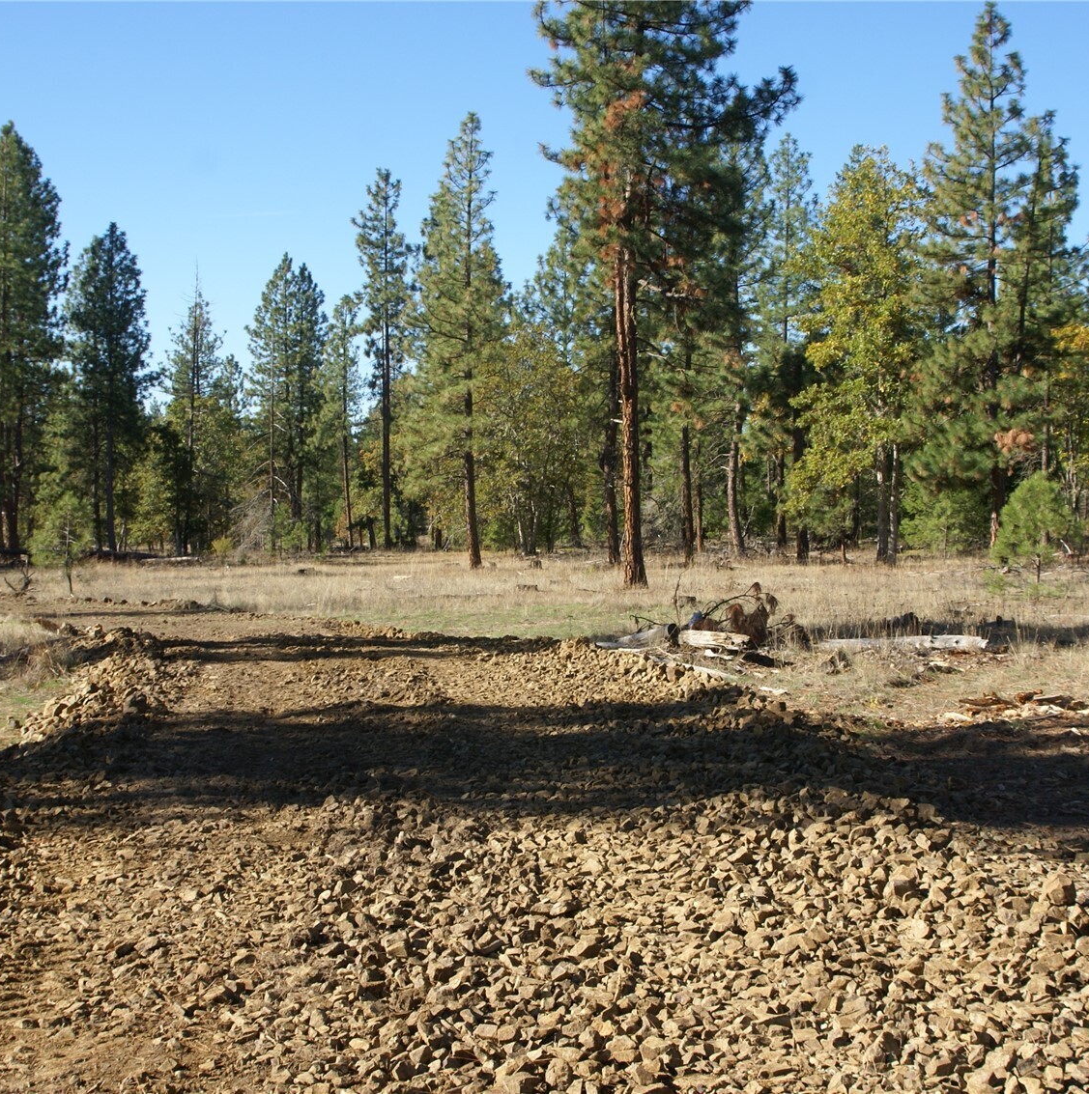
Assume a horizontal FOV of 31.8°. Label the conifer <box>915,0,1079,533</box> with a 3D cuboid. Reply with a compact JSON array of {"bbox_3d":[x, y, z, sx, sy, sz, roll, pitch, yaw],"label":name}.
[{"bbox_3d":[17.423,-10.317,73.829,6.484,21.329,6.484,0,1,0],"label":"conifer"}]

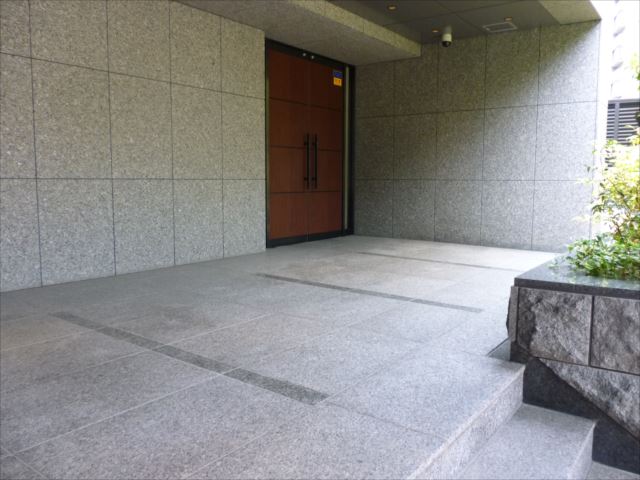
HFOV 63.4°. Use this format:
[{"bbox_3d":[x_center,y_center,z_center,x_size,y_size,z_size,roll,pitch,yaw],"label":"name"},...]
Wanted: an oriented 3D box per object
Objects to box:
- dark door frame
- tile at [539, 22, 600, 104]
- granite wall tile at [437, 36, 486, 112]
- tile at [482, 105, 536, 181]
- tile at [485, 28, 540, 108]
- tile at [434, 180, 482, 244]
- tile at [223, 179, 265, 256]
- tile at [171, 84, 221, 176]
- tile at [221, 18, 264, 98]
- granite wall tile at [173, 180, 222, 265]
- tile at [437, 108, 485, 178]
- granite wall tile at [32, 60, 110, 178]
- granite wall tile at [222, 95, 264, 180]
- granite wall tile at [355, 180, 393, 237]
[{"bbox_3d":[-0.117,-1.199,6.845,0.132,2.442,2.024,5,8,37],"label":"dark door frame"},{"bbox_3d":[2.829,-2.003,5.868,0.622,0.893,0.030,5,8,37],"label":"tile"},{"bbox_3d":[1.763,-2.049,6.434,0.614,0.862,0.030,5,8,37],"label":"granite wall tile"},{"bbox_3d":[2.253,-1.145,6.167,0.614,0.858,0.030,5,8,37],"label":"tile"},{"bbox_3d":[2.330,-2.048,6.243,0.630,0.893,0.030,5,8,37],"label":"tile"},{"bbox_3d":[1.796,-0.368,6.775,0.631,0.825,0.030,5,8,37],"label":"tile"},{"bbox_3d":[-0.812,-0.248,5.589,0.030,0.806,0.648,5,8,37],"label":"tile"},{"bbox_3d":[-1.187,-1.021,4.990,0.030,0.858,0.606,5,8,37],"label":"tile"},{"bbox_3d":[-0.805,-1.867,5.398,0.030,0.722,0.648,5,8,37],"label":"tile"},{"bbox_3d":[-1.212,-0.194,5.184,0.030,0.825,0.620,5,8,37],"label":"granite wall tile"},{"bbox_3d":[1.823,-1.214,6.723,0.634,0.876,0.030,5,8,37],"label":"tile"},{"bbox_3d":[-1.977,-0.936,4.148,0.030,0.894,0.625,5,8,37],"label":"granite wall tile"},{"bbox_3d":[-0.808,-1.078,5.491,0.030,0.858,0.648,5,8,37],"label":"granite wall tile"},{"bbox_3d":[0.781,-0.463,7.541,0.658,0.825,0.030,5,8,37],"label":"granite wall tile"}]

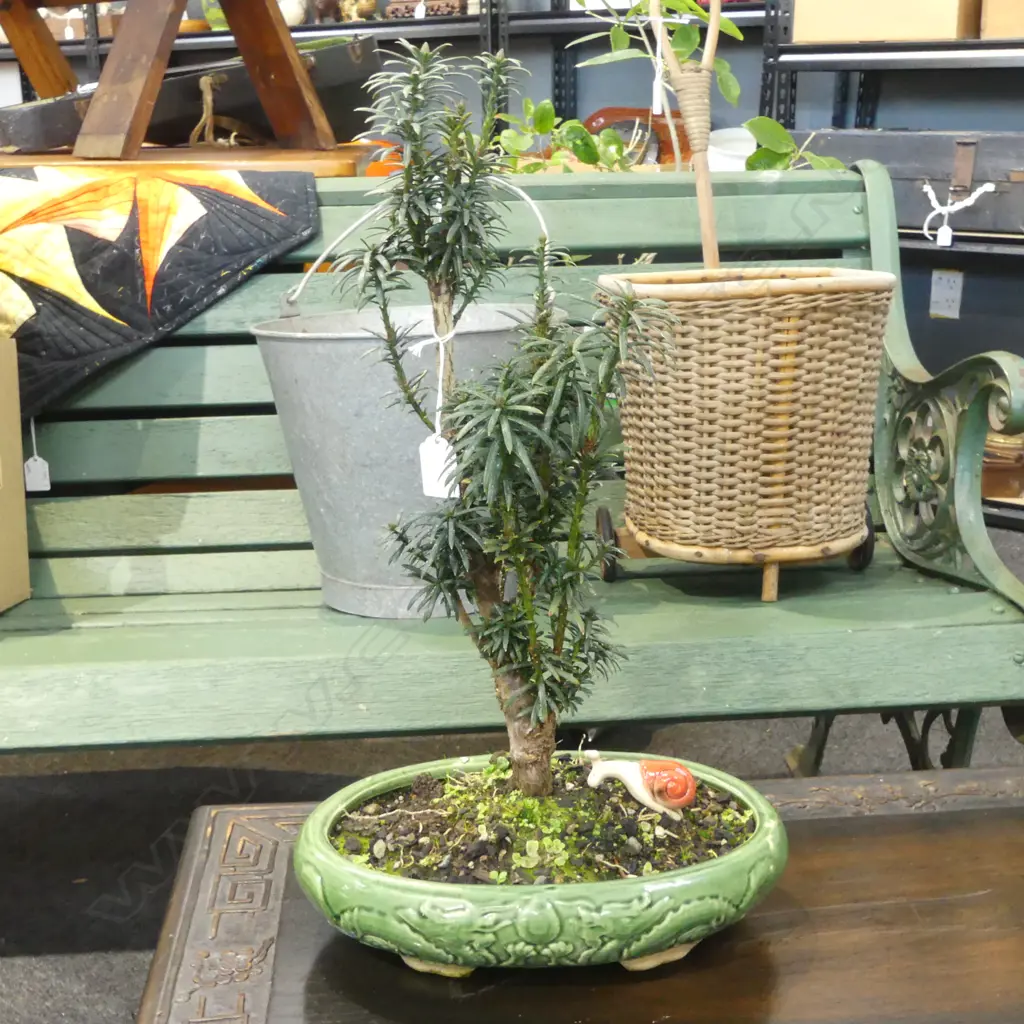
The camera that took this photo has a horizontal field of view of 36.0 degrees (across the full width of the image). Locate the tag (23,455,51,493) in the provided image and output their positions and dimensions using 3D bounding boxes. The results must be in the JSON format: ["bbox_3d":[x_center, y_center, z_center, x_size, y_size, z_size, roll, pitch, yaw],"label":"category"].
[{"bbox_3d":[-0.527,-0.043,1.750,0.026,0.039,0.003,-2,10,-5],"label":"tag"}]

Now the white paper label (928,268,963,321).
[{"bbox_3d":[1.046,-0.525,3.800,0.075,0.114,0.009,11,20,35],"label":"white paper label"}]

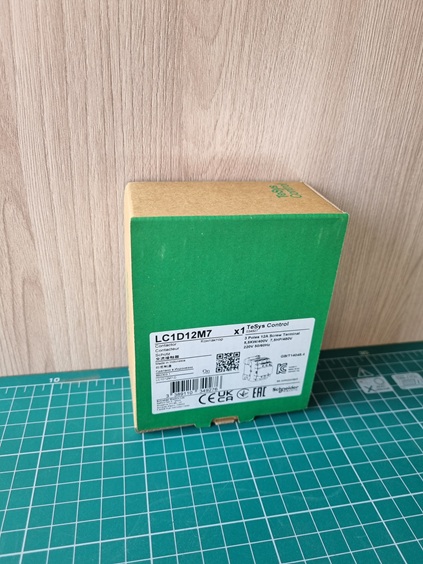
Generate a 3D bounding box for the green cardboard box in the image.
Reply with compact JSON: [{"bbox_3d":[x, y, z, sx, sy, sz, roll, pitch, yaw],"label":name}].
[{"bbox_3d":[0.006,0.011,0.226,0.095,0.115,0.053,-3,28,-12],"label":"green cardboard box"}]

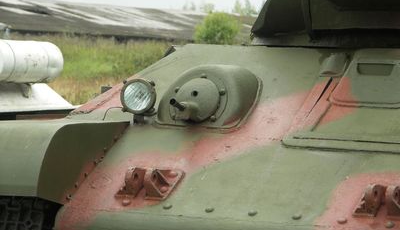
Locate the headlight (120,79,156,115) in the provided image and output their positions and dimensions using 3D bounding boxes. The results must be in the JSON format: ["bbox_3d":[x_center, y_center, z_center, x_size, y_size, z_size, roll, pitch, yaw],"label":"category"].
[{"bbox_3d":[-0.273,-0.080,8.420,0.157,0.157,0.100,3,5,27],"label":"headlight"}]

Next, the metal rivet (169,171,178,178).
[{"bbox_3d":[-0.114,0.254,7.955,0.037,0.014,0.037,3,35,31],"label":"metal rivet"}]

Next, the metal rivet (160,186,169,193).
[{"bbox_3d":[-0.151,0.316,7.868,0.037,0.014,0.037,-13,30,7],"label":"metal rivet"}]

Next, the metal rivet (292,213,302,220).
[{"bbox_3d":[0.392,0.411,7.483,0.038,0.014,0.038,3,35,31],"label":"metal rivet"}]

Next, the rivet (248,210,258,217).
[{"bbox_3d":[0.217,0.402,7.588,0.038,0.014,0.038,3,35,31],"label":"rivet"}]

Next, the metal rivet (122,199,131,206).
[{"bbox_3d":[-0.310,0.373,7.904,0.038,0.014,0.038,3,35,31],"label":"metal rivet"}]

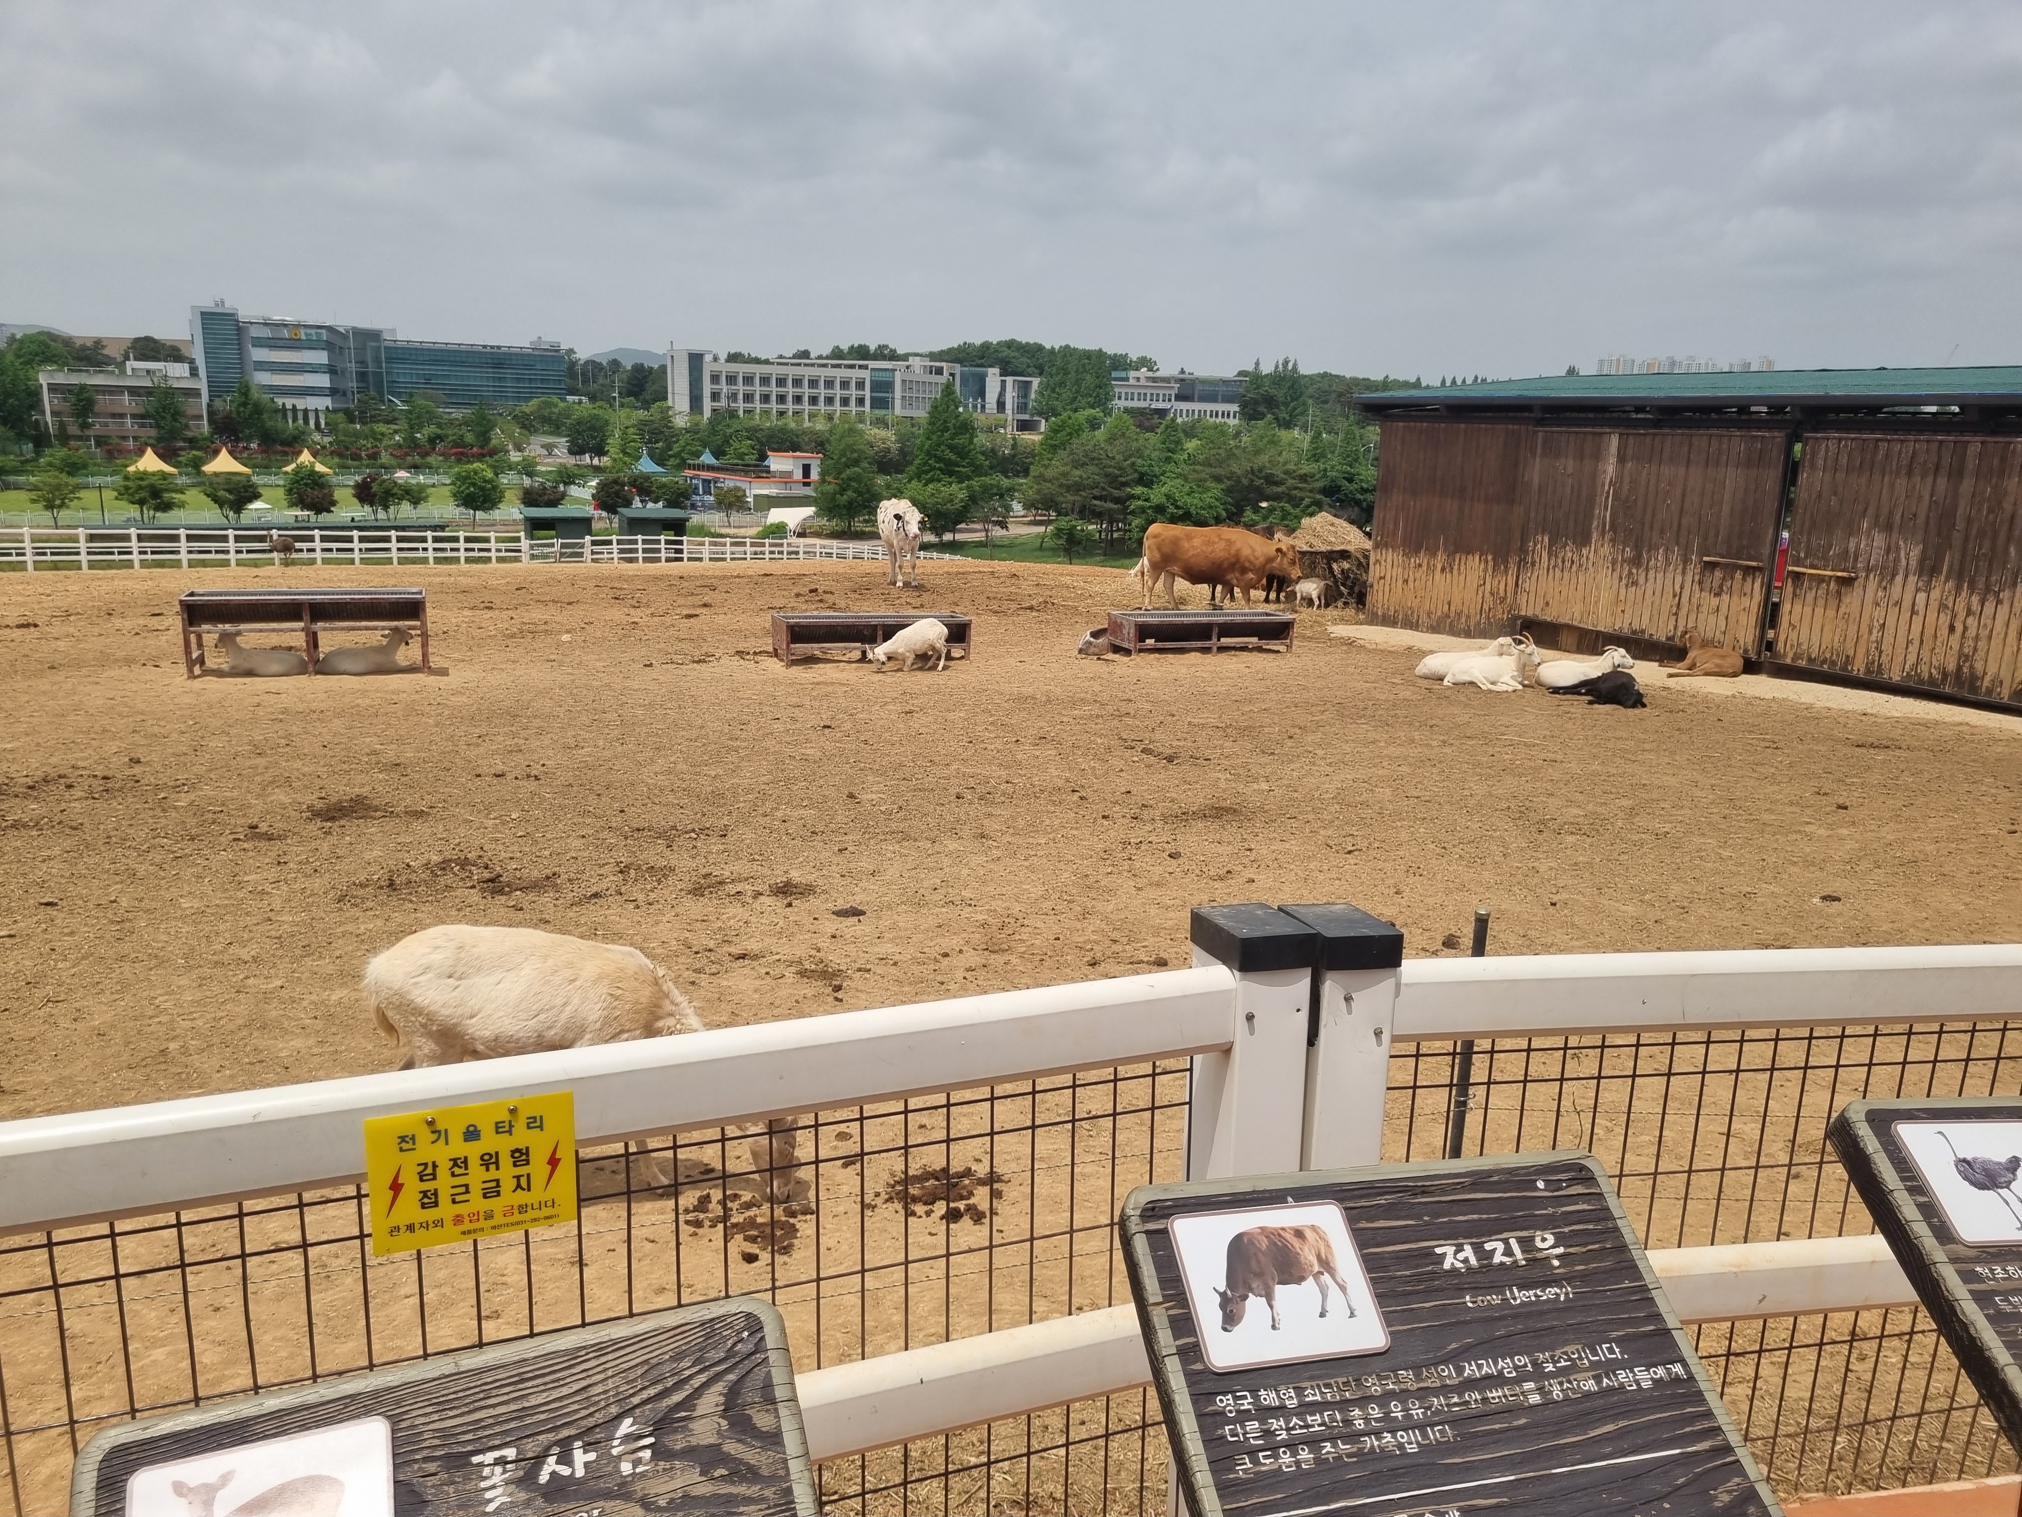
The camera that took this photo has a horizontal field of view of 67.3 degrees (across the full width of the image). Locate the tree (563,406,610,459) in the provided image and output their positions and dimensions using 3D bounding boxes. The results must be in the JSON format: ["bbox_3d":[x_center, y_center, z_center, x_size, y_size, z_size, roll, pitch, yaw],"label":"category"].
[{"bbox_3d":[-53.102,-40.496,189.284,6.126,6.451,6.126,1,13,0],"label":"tree"}]

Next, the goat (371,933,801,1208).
[{"bbox_3d":[-1.364,0.976,4.872,1.330,0.887,0.380,1,13,1],"label":"goat"}]

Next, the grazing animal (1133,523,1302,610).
[{"bbox_3d":[3.042,-2.816,22.362,2.380,1.241,0.660,1,13,-2],"label":"grazing animal"}]

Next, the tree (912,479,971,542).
[{"bbox_3d":[-4.130,-14.737,90.586,3.408,3.728,3.408,1,13,0],"label":"tree"}]

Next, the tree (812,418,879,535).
[{"bbox_3d":[-10.744,-18.148,98.186,4.222,7.338,4.222,1,13,0],"label":"tree"}]

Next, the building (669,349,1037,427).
[{"bbox_3d":[-34.005,-83.472,346.630,97.000,16.000,14.000,-10,17,-40],"label":"building"}]

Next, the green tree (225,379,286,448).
[{"bbox_3d":[-101.840,-46.126,203.989,8.316,9.107,8.316,1,13,0],"label":"green tree"}]

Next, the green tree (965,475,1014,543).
[{"bbox_3d":[-1.198,-14.332,87.550,2.654,4.052,2.654,1,13,0],"label":"green tree"}]

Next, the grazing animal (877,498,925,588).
[{"bbox_3d":[-1.731,-3.445,24.146,0.680,1.390,2.100,-1,13,-8],"label":"grazing animal"}]

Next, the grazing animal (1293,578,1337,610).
[{"bbox_3d":[4.458,-2.407,22.251,0.660,0.440,0.200,2,13,5],"label":"grazing animal"}]

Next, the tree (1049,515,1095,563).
[{"bbox_3d":[2.783,-9.920,68.760,2.153,2.166,2.153,1,13,0],"label":"tree"}]

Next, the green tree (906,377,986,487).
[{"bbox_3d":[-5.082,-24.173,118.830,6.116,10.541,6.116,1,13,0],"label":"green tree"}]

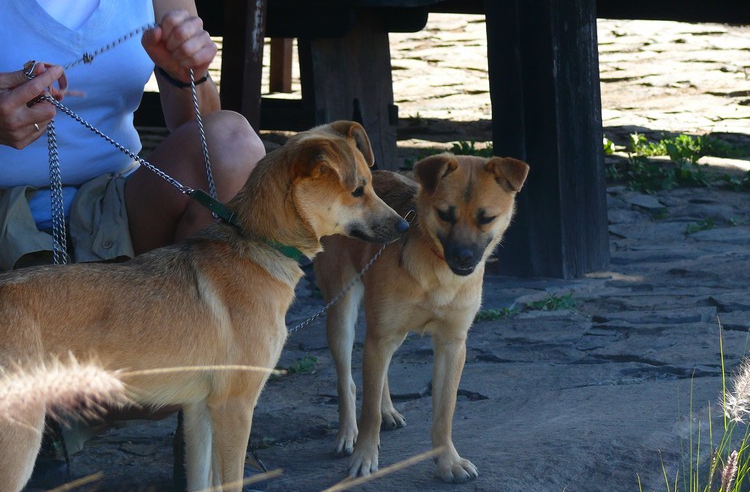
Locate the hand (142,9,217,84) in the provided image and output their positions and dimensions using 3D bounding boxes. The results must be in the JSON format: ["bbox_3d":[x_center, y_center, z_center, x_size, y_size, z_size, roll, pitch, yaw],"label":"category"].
[{"bbox_3d":[-0.281,-0.288,4.470,0.095,0.105,0.090,1,8,11],"label":"hand"}]

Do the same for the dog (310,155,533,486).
[{"bbox_3d":[0.068,0.084,4.620,0.240,0.465,0.580,-4,8,-21],"label":"dog"}]

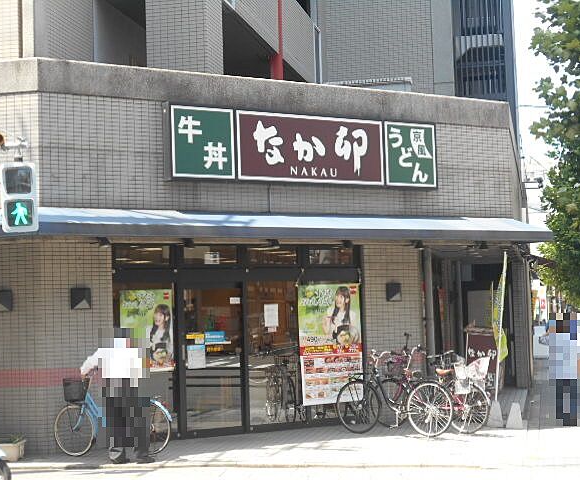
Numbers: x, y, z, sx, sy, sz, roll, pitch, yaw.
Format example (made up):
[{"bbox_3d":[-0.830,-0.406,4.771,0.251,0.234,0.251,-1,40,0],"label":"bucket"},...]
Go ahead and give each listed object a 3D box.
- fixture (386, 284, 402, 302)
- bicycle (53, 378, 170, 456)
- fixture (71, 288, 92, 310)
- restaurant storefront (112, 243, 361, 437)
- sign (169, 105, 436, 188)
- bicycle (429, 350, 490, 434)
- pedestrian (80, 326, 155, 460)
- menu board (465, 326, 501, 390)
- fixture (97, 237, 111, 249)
[{"bbox_3d":[1.507,0.760,17.592,0.240,0.255,0.110,1,-5,-33],"label":"fixture"},{"bbox_3d":[-2.093,2.041,14.390,1.450,1.000,0.500,-2,-4,7],"label":"bicycle"},{"bbox_3d":[-2.560,0.722,14.980,0.240,0.255,0.110,1,-5,-33],"label":"fixture"},{"bbox_3d":[-0.602,1.318,16.366,3.859,2.543,0.350,1,-5,-33],"label":"restaurant storefront"},{"bbox_3d":[0.249,-1.196,16.382,4.236,0.936,0.240,1,-5,-33],"label":"sign"},{"bbox_3d":[1.940,1.971,15.852,1.620,1.060,0.560,-5,-5,37],"label":"bicycle"},{"bbox_3d":[-1.955,1.758,13.750,0.500,1.570,0.550,-5,-5,41],"label":"pedestrian"},{"bbox_3d":[3.076,2.011,19.400,0.550,1.280,0.360,0,-4,-24],"label":"menu board"},{"bbox_3d":[-2.297,0.031,15.031,0.120,0.140,0.180,1,-5,-33],"label":"fixture"}]

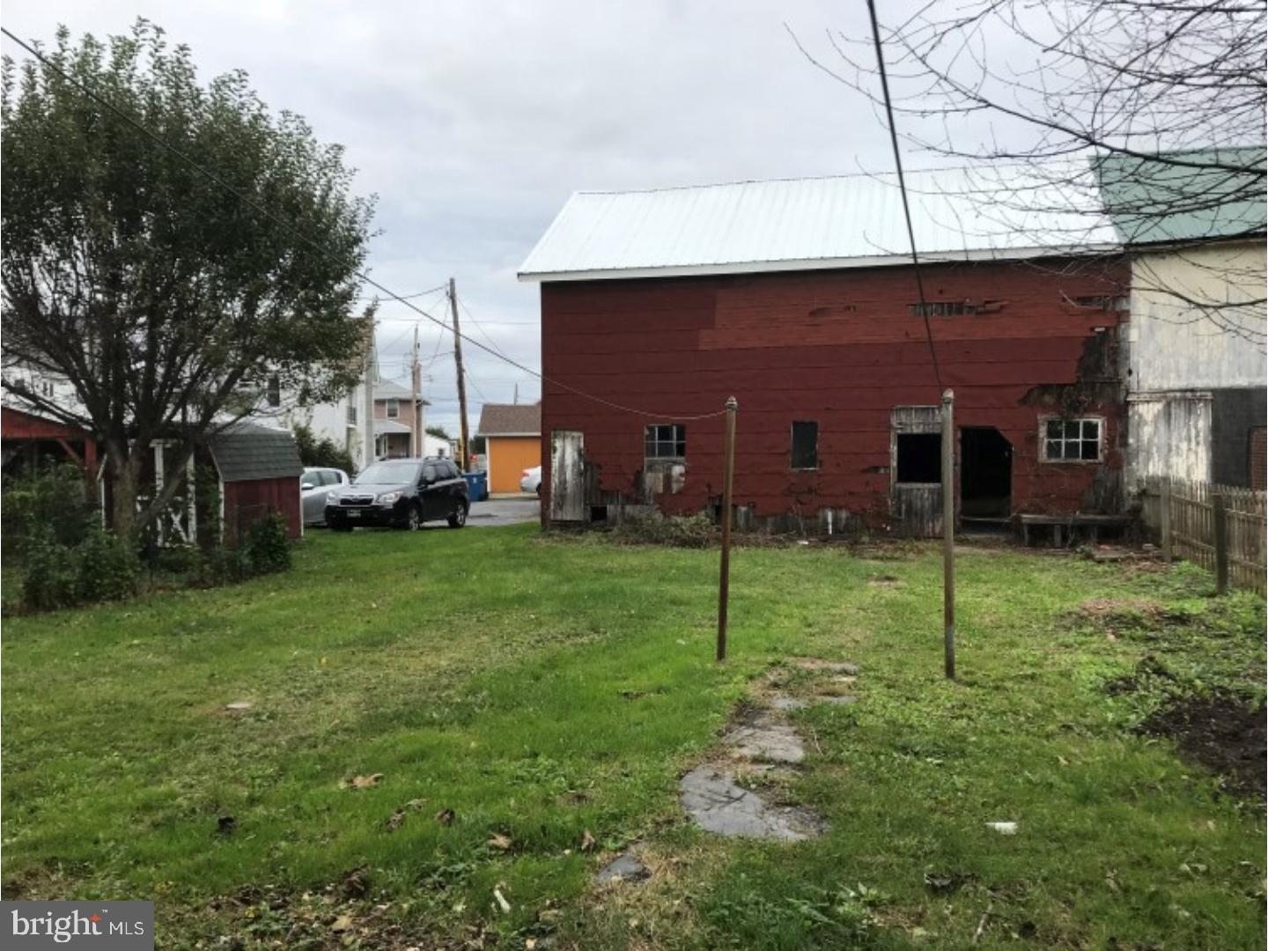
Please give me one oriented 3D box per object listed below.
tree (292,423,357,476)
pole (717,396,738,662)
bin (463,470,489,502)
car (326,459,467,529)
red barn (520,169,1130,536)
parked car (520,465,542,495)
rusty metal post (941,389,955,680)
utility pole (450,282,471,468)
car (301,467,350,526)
[{"bbox_3d":[-10.600,-0.280,32.999,2.500,2.700,2.300,0,1,16],"label":"tree"},{"bbox_3d":[0.725,0.418,7.986,0.080,2.063,0.080,3,1,16],"label":"pole"},{"bbox_3d":[-5.397,0.359,34.808,0.820,1.120,0.680,0,1,12],"label":"bin"},{"bbox_3d":[-5.478,0.437,24.449,1.800,1.735,4.600,0,1,14],"label":"car"},{"bbox_3d":[4.625,-3.134,25.715,12.950,8.780,8.000,0,1,16],"label":"red barn"},{"bbox_3d":[-1.748,0.119,37.605,4.600,1.460,1.800,0,1,10],"label":"parked car"},{"bbox_3d":[2.258,0.420,7.335,0.080,2.078,0.080,0,1,16],"label":"rusty metal post"},{"bbox_3d":[-7.194,-3.767,42.937,0.290,9.015,0.290,-4,1,16],"label":"utility pole"},{"bbox_3d":[-8.897,0.525,26.210,1.790,1.480,4.350,0,1,14],"label":"car"}]

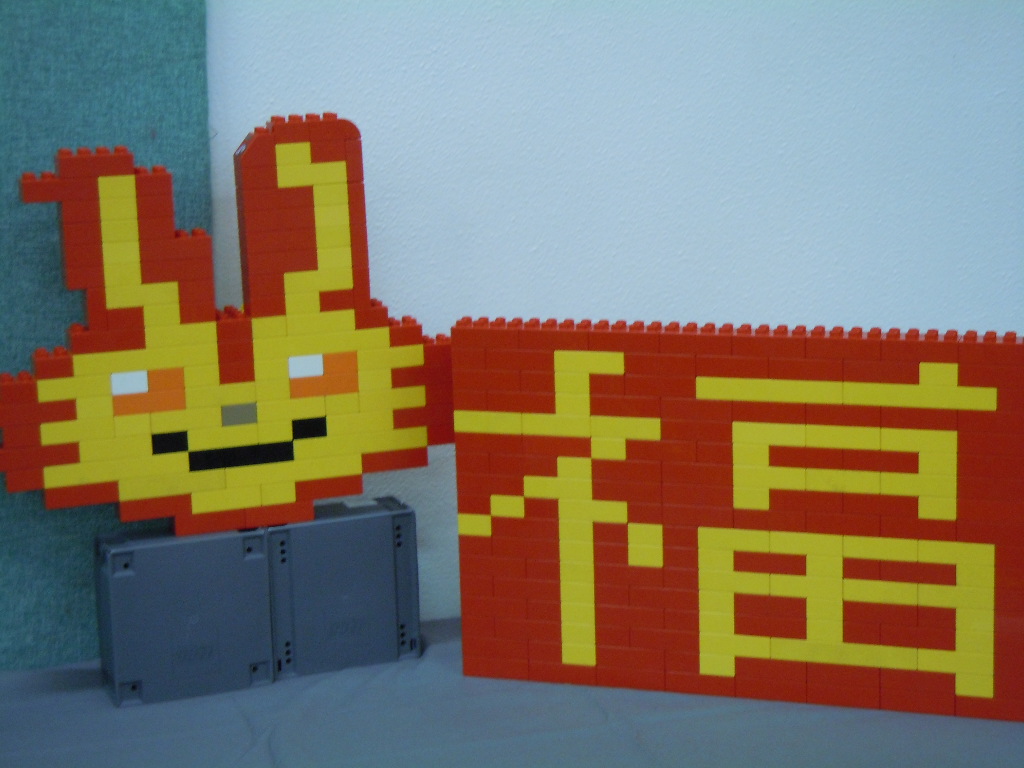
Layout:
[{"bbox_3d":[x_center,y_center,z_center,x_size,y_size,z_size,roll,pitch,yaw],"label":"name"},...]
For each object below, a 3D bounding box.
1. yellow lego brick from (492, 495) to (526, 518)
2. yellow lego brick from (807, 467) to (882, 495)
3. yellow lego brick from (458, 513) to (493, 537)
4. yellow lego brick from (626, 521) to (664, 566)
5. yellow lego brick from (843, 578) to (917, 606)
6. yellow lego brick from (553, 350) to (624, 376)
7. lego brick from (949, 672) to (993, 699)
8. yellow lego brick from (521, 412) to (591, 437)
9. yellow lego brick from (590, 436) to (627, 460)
[{"bbox_3d":[0.001,0.106,2.062,0.032,0.020,0.032,2,12,19],"label":"yellow lego brick"},{"bbox_3d":[0.287,0.079,1.955,0.064,0.020,0.032,2,12,19],"label":"yellow lego brick"},{"bbox_3d":[-0.028,0.124,2.076,0.032,0.020,0.032,2,12,19],"label":"yellow lego brick"},{"bbox_3d":[0.123,0.139,2.026,0.032,0.040,0.032,2,12,19],"label":"yellow lego brick"},{"bbox_3d":[0.320,0.174,1.963,0.064,0.020,0.032,2,12,19],"label":"yellow lego brick"},{"bbox_3d":[0.073,-0.023,2.010,0.064,0.020,0.032,2,12,19],"label":"yellow lego brick"},{"bbox_3d":[0.398,0.253,1.952,0.032,0.020,0.032,2,12,19],"label":"lego brick"},{"bbox_3d":[0.044,0.033,2.032,0.064,0.020,0.032,2,12,19],"label":"yellow lego brick"},{"bbox_3d":[0.090,0.053,2.020,0.032,0.020,0.032,2,12,19],"label":"yellow lego brick"}]

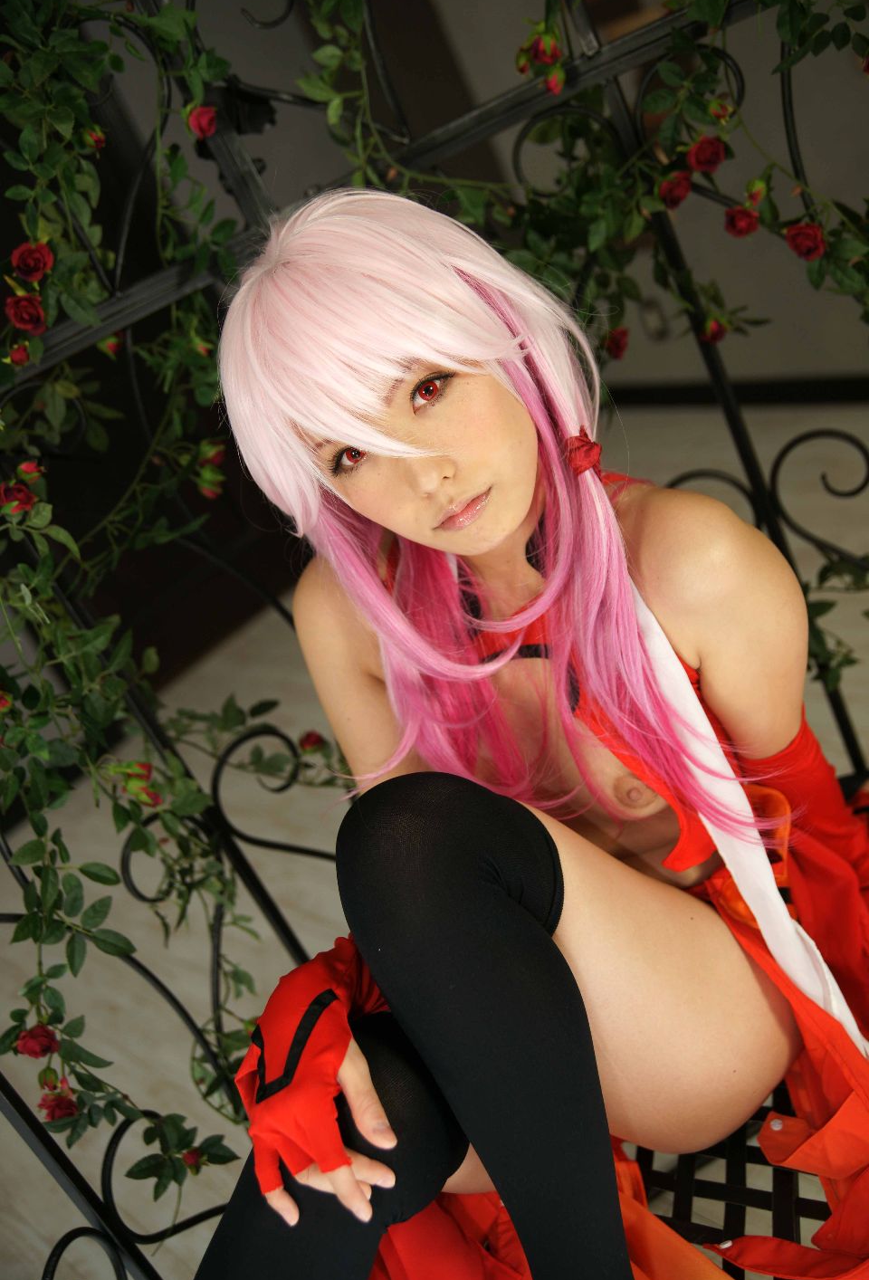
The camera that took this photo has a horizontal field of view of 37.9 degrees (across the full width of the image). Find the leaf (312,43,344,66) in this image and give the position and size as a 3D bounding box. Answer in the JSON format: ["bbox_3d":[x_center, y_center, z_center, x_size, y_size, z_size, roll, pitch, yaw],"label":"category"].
[{"bbox_3d":[-0.088,-0.485,1.050,0.027,0.018,0.008,-4,7,0],"label":"leaf"}]

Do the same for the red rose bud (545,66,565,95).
[{"bbox_3d":[0.115,-0.534,1.210,0.019,0.027,0.019,-2,-12,0],"label":"red rose bud"}]

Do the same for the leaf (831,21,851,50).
[{"bbox_3d":[0.353,-0.525,1.100,0.017,0.025,0.008,3,9,17],"label":"leaf"}]

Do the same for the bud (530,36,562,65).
[{"bbox_3d":[0.092,-0.488,1.050,0.025,0.025,0.025,-21,24,14],"label":"bud"}]

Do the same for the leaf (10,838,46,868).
[{"bbox_3d":[-0.314,0.165,0.980,0.035,0.017,0.009,-35,2,-20],"label":"leaf"}]

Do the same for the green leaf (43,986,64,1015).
[{"bbox_3d":[-0.330,0.313,1.100,0.017,0.029,0.008,-30,0,-6],"label":"green leaf"}]

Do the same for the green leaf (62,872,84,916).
[{"bbox_3d":[-0.314,0.221,1.100,0.018,0.039,0.009,-6,0,-1],"label":"green leaf"}]

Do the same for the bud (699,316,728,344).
[{"bbox_3d":[0.258,-0.286,1.170,0.025,0.025,0.026,20,56,7],"label":"bud"}]

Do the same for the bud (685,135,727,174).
[{"bbox_3d":[0.261,-0.467,1.220,0.038,0.038,0.032,0,12,6],"label":"bud"}]

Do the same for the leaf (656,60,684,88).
[{"bbox_3d":[0.194,-0.465,1.040,0.018,0.030,0.009,-46,9,24],"label":"leaf"}]

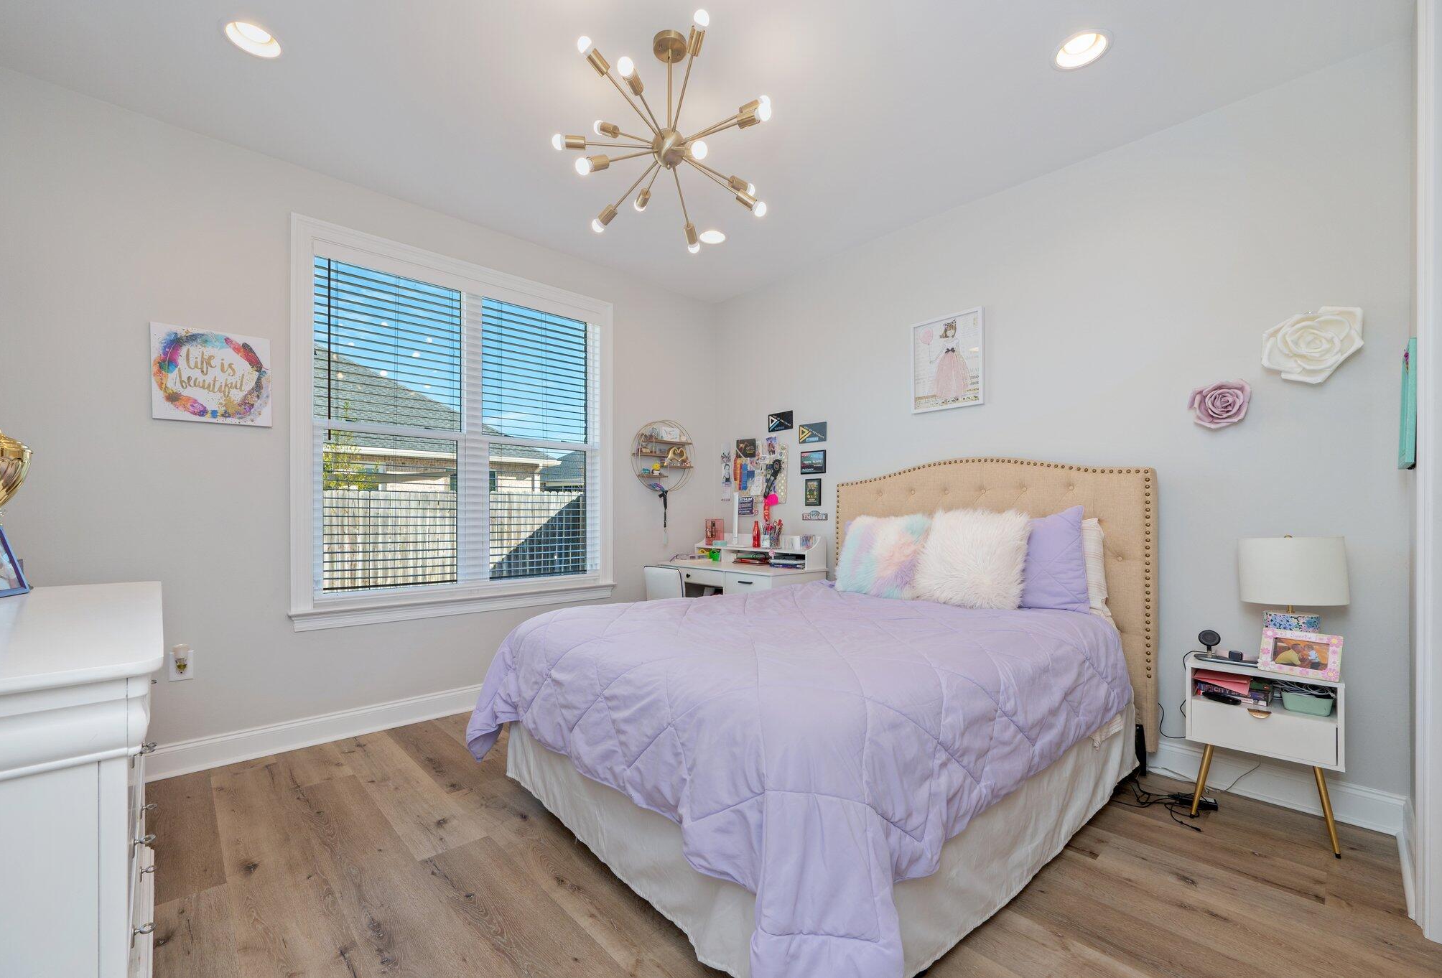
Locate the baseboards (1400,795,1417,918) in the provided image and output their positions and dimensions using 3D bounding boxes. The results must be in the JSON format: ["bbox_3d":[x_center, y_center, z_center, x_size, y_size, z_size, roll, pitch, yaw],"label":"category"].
[{"bbox_3d":[2.128,1.130,1.775,0.600,0.135,0.018,1,-2,-43],"label":"baseboards"}]

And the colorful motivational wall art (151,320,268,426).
[{"bbox_3d":[-2.206,-0.495,2.491,0.392,0.398,0.025,1,-2,-43],"label":"colorful motivational wall art"}]

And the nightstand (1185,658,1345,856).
[{"bbox_3d":[1.972,0.922,2.080,0.330,0.565,0.400,1,-2,-45],"label":"nightstand"}]

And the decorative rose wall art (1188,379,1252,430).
[{"bbox_3d":[1.955,-0.333,2.238,0.070,0.178,0.185,1,-2,-43],"label":"decorative rose wall art"}]

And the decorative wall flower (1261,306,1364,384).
[{"bbox_3d":[2.162,-0.526,2.093,0.090,0.265,0.260,1,-2,-45],"label":"decorative wall flower"}]

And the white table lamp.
[{"bbox_3d":[2.003,0.386,1.998,0.270,0.450,0.270,1,-2,-43],"label":"white table lamp"}]

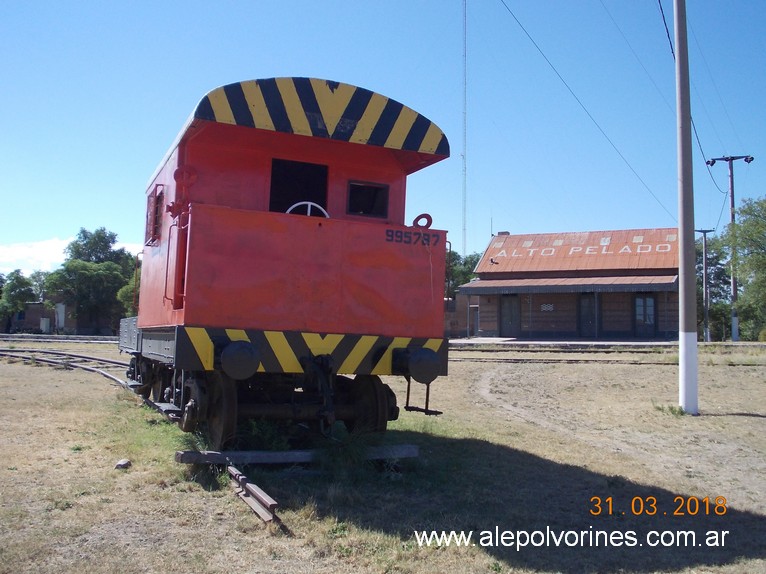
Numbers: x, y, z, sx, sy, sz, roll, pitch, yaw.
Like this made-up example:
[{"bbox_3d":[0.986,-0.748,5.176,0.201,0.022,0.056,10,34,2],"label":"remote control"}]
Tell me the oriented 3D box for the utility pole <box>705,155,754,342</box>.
[{"bbox_3d":[18.010,-1.994,43.177,2.350,9.618,0.400,-1,-3,25],"label":"utility pole"}]

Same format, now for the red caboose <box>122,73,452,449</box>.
[{"bbox_3d":[-1.994,-0.048,12.389,3.010,4.033,8.650,4,-4,-21],"label":"red caboose"}]

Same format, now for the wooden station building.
[{"bbox_3d":[13.196,-0.294,55.716,13.099,7.446,10.900,-1,-3,24],"label":"wooden station building"}]

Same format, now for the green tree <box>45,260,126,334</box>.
[{"bbox_3d":[-24.856,0.950,70.055,6.900,6.339,6.600,1,-3,-20],"label":"green tree"}]

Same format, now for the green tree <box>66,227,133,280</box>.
[{"bbox_3d":[-27.613,-0.557,82.157,7.600,10.771,7.400,1,-3,-19],"label":"green tree"}]

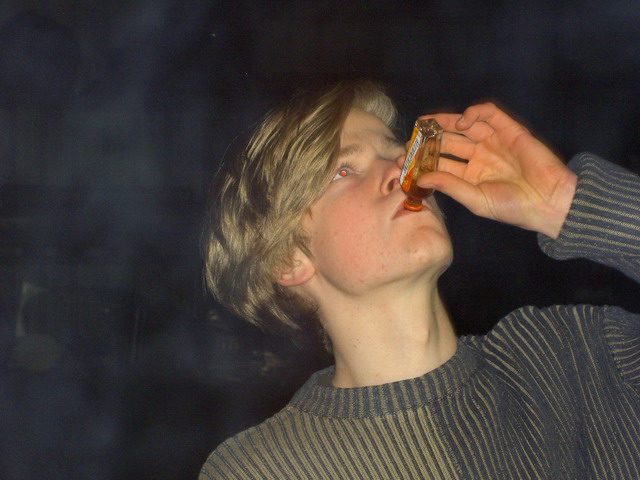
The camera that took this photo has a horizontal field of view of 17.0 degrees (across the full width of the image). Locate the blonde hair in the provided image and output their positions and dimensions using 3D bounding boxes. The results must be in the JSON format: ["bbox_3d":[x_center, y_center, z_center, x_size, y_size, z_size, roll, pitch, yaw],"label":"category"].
[{"bbox_3d":[-0.004,-0.031,2.020,0.205,0.235,0.230,-3,-43,-29],"label":"blonde hair"}]

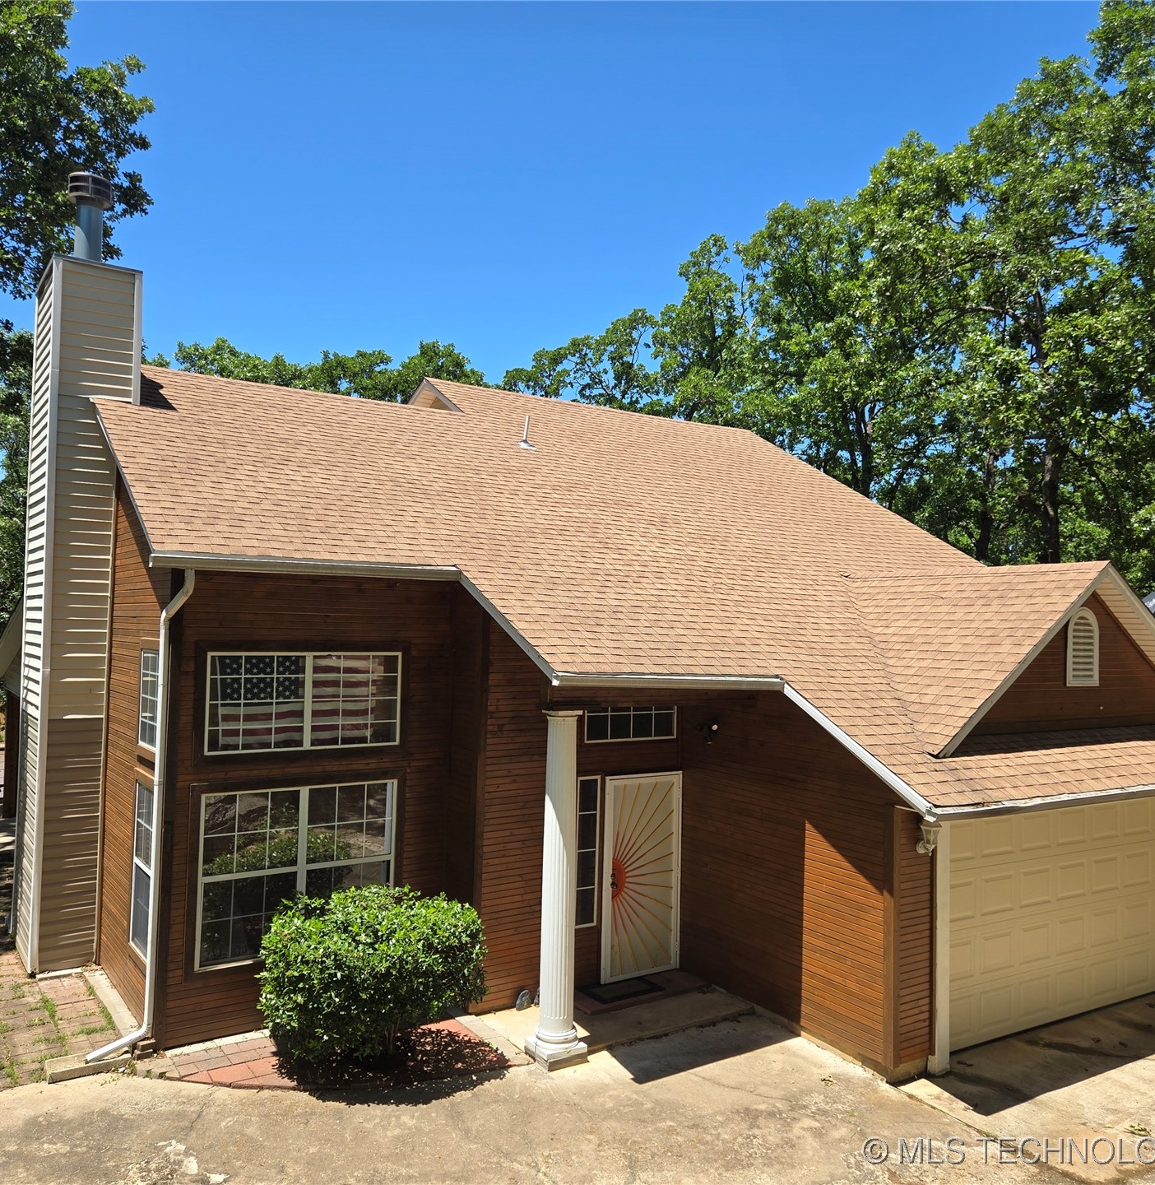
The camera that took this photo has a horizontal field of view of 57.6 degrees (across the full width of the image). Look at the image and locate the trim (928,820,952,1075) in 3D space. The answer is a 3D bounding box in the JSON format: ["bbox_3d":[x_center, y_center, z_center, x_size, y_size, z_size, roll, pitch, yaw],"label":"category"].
[{"bbox_3d":[3.152,3.069,9.122,0.207,2.141,0.162,2,-3,-32],"label":"trim"}]

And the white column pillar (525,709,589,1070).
[{"bbox_3d":[-0.147,2.521,9.072,0.394,2.959,0.394,2,-3,-32],"label":"white column pillar"}]

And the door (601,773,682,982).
[{"bbox_3d":[0.674,2.939,10.942,0.985,2.070,0.070,2,-3,-32],"label":"door"}]

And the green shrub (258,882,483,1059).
[{"bbox_3d":[-1.732,3.230,8.904,1.757,1.406,1.555,2,-3,-32],"label":"green shrub"}]

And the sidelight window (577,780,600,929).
[{"bbox_3d":[0.099,2.608,10.560,0.275,1.500,0.081,2,-3,-32],"label":"sidelight window"}]

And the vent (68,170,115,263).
[{"bbox_3d":[-5.563,-4.222,11.969,0.485,1.170,0.485,2,-3,-32],"label":"vent"}]

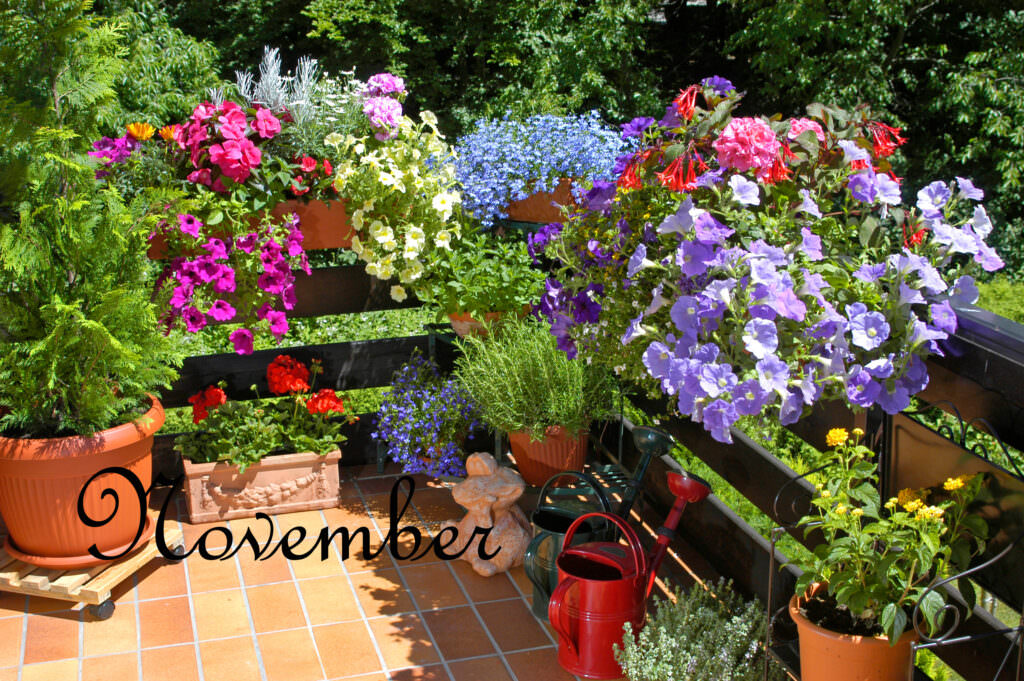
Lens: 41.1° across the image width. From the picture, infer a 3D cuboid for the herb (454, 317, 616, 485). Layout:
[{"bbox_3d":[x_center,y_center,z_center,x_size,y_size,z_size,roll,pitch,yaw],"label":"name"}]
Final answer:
[{"bbox_3d":[0.067,0.162,3.683,0.420,0.440,0.380,0,15,1],"label":"herb"}]

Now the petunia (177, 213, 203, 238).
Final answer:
[{"bbox_3d":[-0.814,-0.292,3.441,0.064,0.064,0.045,-4,15,-13],"label":"petunia"}]

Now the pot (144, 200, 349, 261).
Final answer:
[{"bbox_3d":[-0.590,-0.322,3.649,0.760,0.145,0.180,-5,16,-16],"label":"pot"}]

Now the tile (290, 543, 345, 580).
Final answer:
[{"bbox_3d":[-0.498,0.553,3.447,0.115,0.012,0.240,-5,16,-15],"label":"tile"}]

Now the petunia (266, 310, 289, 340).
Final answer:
[{"bbox_3d":[-0.633,-0.041,3.680,0.054,0.072,0.048,-8,16,-24],"label":"petunia"}]

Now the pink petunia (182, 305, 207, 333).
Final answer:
[{"bbox_3d":[-0.819,-0.058,3.525,0.064,0.066,0.045,-5,7,-17],"label":"pink petunia"}]

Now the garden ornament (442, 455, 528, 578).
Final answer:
[{"bbox_3d":[-0.072,0.406,3.400,0.215,0.290,0.205,6,17,23],"label":"garden ornament"}]

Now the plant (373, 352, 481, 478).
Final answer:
[{"bbox_3d":[-0.240,0.190,3.825,0.290,0.310,0.280,-2,15,-4],"label":"plant"}]

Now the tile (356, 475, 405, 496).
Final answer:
[{"bbox_3d":[-0.379,0.422,3.918,0.115,0.012,0.115,-5,16,-15],"label":"tile"}]

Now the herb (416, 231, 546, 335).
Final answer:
[{"bbox_3d":[-0.081,-0.124,3.727,0.330,0.295,0.310,0,15,0],"label":"herb"}]

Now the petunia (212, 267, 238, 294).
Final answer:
[{"bbox_3d":[-0.760,-0.159,3.611,0.057,0.068,0.048,-8,17,-26],"label":"petunia"}]

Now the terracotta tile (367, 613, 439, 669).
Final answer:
[{"bbox_3d":[-0.239,0.668,3.011,0.116,0.012,0.241,-5,16,-15],"label":"terracotta tile"}]

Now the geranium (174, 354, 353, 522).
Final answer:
[{"bbox_3d":[-0.684,0.246,3.751,0.470,0.420,0.270,-5,16,-15],"label":"geranium"}]

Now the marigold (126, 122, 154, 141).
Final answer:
[{"bbox_3d":[-0.966,-0.543,3.545,0.072,0.045,0.068,-5,16,-15],"label":"marigold"}]

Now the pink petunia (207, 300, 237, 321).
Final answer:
[{"bbox_3d":[-0.756,-0.081,3.537,0.070,0.058,0.045,-7,18,-24],"label":"pink petunia"}]

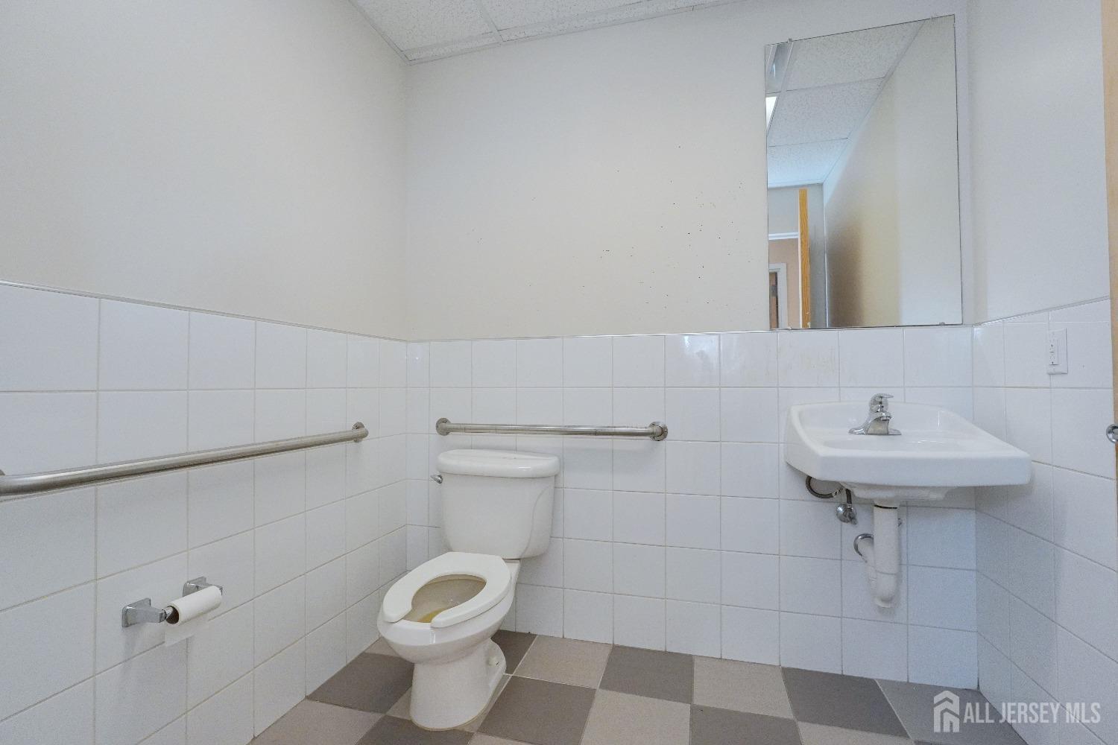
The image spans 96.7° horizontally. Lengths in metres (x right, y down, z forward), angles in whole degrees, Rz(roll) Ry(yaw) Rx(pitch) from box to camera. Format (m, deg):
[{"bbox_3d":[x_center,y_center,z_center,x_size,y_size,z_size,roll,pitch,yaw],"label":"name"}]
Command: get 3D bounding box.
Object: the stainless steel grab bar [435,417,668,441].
[{"bbox_3d":[-0.068,0.231,1.993,0.985,0.077,0.085,0,-1,15],"label":"stainless steel grab bar"}]

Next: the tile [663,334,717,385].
[{"bbox_3d":[0.507,-0.044,1.894,0.200,0.200,0.010,0,-1,15],"label":"tile"}]

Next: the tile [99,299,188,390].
[{"bbox_3d":[-0.973,-0.058,1.176,0.010,0.200,0.199,-1,-1,15],"label":"tile"}]

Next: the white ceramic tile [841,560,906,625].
[{"bbox_3d":[1.103,0.767,1.741,0.200,0.201,0.010,0,-1,15],"label":"white ceramic tile"}]

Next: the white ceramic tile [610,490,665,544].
[{"bbox_3d":[0.315,0.567,1.949,0.200,0.200,0.010,0,-1,15],"label":"white ceramic tile"}]

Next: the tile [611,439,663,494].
[{"bbox_3d":[0.314,0.364,1.947,0.199,0.200,0.010,-1,-1,15],"label":"tile"}]

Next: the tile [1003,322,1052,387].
[{"bbox_3d":[1.333,-0.050,1.412,0.010,0.195,0.200,0,-1,15],"label":"tile"}]

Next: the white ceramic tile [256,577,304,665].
[{"bbox_3d":[-0.865,0.762,1.540,0.010,0.200,0.199,0,-1,16],"label":"white ceramic tile"}]

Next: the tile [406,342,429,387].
[{"bbox_3d":[-0.619,-0.035,2.192,0.110,0.200,0.010,0,-1,15],"label":"tile"}]

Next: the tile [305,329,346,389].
[{"bbox_3d":[-0.813,-0.043,1.741,0.010,0.200,0.199,0,-1,16],"label":"tile"}]

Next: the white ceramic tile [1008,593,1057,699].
[{"bbox_3d":[1.331,0.759,1.392,0.010,0.201,0.200,0,-1,15],"label":"white ceramic tile"}]

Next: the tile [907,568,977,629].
[{"bbox_3d":[1.298,0.765,1.686,0.200,0.201,0.009,0,-1,15],"label":"tile"}]

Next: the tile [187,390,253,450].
[{"bbox_3d":[-0.923,0.150,1.367,0.010,0.200,0.200,-1,-1,15],"label":"tile"}]

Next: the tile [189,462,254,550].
[{"bbox_3d":[-0.921,0.353,1.361,0.009,0.201,0.200,0,-1,15],"label":"tile"}]

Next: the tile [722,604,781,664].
[{"bbox_3d":[0.709,0.967,1.836,0.200,0.188,0.009,0,-1,15],"label":"tile"}]

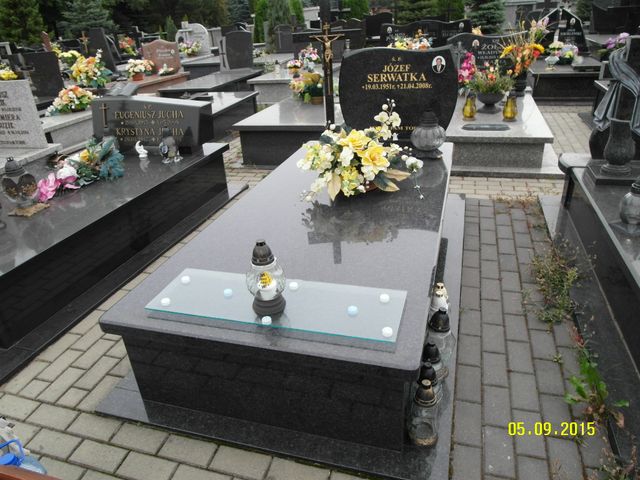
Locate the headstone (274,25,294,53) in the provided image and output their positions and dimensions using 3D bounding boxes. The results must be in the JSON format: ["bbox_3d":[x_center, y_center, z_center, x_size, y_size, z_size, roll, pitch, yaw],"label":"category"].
[{"bbox_3d":[-0.801,-4.949,10.938,0.680,0.650,0.120,5,29,17],"label":"headstone"}]

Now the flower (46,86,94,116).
[{"bbox_3d":[-3.357,-1.944,6.059,0.566,0.343,0.455,5,29,17],"label":"flower"}]

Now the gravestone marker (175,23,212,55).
[{"bbox_3d":[-3.591,-5.725,12.672,1.161,0.858,0.182,5,29,17],"label":"gravestone marker"}]

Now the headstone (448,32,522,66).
[{"bbox_3d":[1.887,-2.010,5.068,0.860,0.650,0.130,5,28,17],"label":"headstone"}]

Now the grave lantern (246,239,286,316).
[{"bbox_3d":[-0.167,0.108,1.351,0.124,0.243,0.124,5,28,17],"label":"grave lantern"}]

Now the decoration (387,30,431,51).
[{"bbox_3d":[1.547,-3.411,7.852,0.750,0.450,0.450,5,29,17],"label":"decoration"}]

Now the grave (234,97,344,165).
[{"bbox_3d":[-0.007,-1.383,5.240,1.200,0.416,2.000,5,29,17],"label":"grave"}]

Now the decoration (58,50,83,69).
[{"bbox_3d":[-6.089,-4.405,10.828,0.520,0.420,0.460,5,29,17],"label":"decoration"}]

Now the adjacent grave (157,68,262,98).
[{"bbox_3d":[-1.970,-2.920,8.504,1.010,0.343,2.222,5,29,17],"label":"adjacent grave"}]

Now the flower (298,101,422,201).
[{"bbox_3d":[0.242,-0.524,2.543,0.667,0.465,0.465,5,29,17],"label":"flower"}]

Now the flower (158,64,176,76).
[{"bbox_3d":[-3.072,-3.415,8.938,0.340,0.220,0.270,5,29,17],"label":"flower"}]

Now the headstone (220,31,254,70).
[{"bbox_3d":[-1.725,-3.877,9.197,0.707,0.717,0.151,5,29,17],"label":"headstone"}]

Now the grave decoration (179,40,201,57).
[{"bbox_3d":[-3.656,-5.365,12.430,0.550,0.400,0.420,5,29,17],"label":"grave decoration"}]

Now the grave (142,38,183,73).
[{"bbox_3d":[-3.323,-3.864,9.315,0.820,0.630,0.140,5,28,17],"label":"grave"}]

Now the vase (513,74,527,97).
[{"bbox_3d":[2.173,-1.676,4.815,0.135,0.240,0.135,5,28,17],"label":"vase"}]

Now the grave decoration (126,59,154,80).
[{"bbox_3d":[-3.339,-3.177,8.288,0.480,0.370,0.430,5,28,17],"label":"grave decoration"}]

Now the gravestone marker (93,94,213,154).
[{"bbox_3d":[-1.333,-0.915,3.473,0.960,0.410,0.230,5,28,17],"label":"gravestone marker"}]

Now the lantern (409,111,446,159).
[{"bbox_3d":[0.754,-0.739,3.063,0.253,0.308,0.253,5,29,17],"label":"lantern"}]

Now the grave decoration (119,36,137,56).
[{"bbox_3d":[-6.302,-6.396,14.648,0.540,0.580,0.480,5,28,17],"label":"grave decoration"}]

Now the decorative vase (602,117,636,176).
[{"bbox_3d":[1.762,-0.548,2.629,0.192,0.313,0.192,5,29,17],"label":"decorative vase"}]

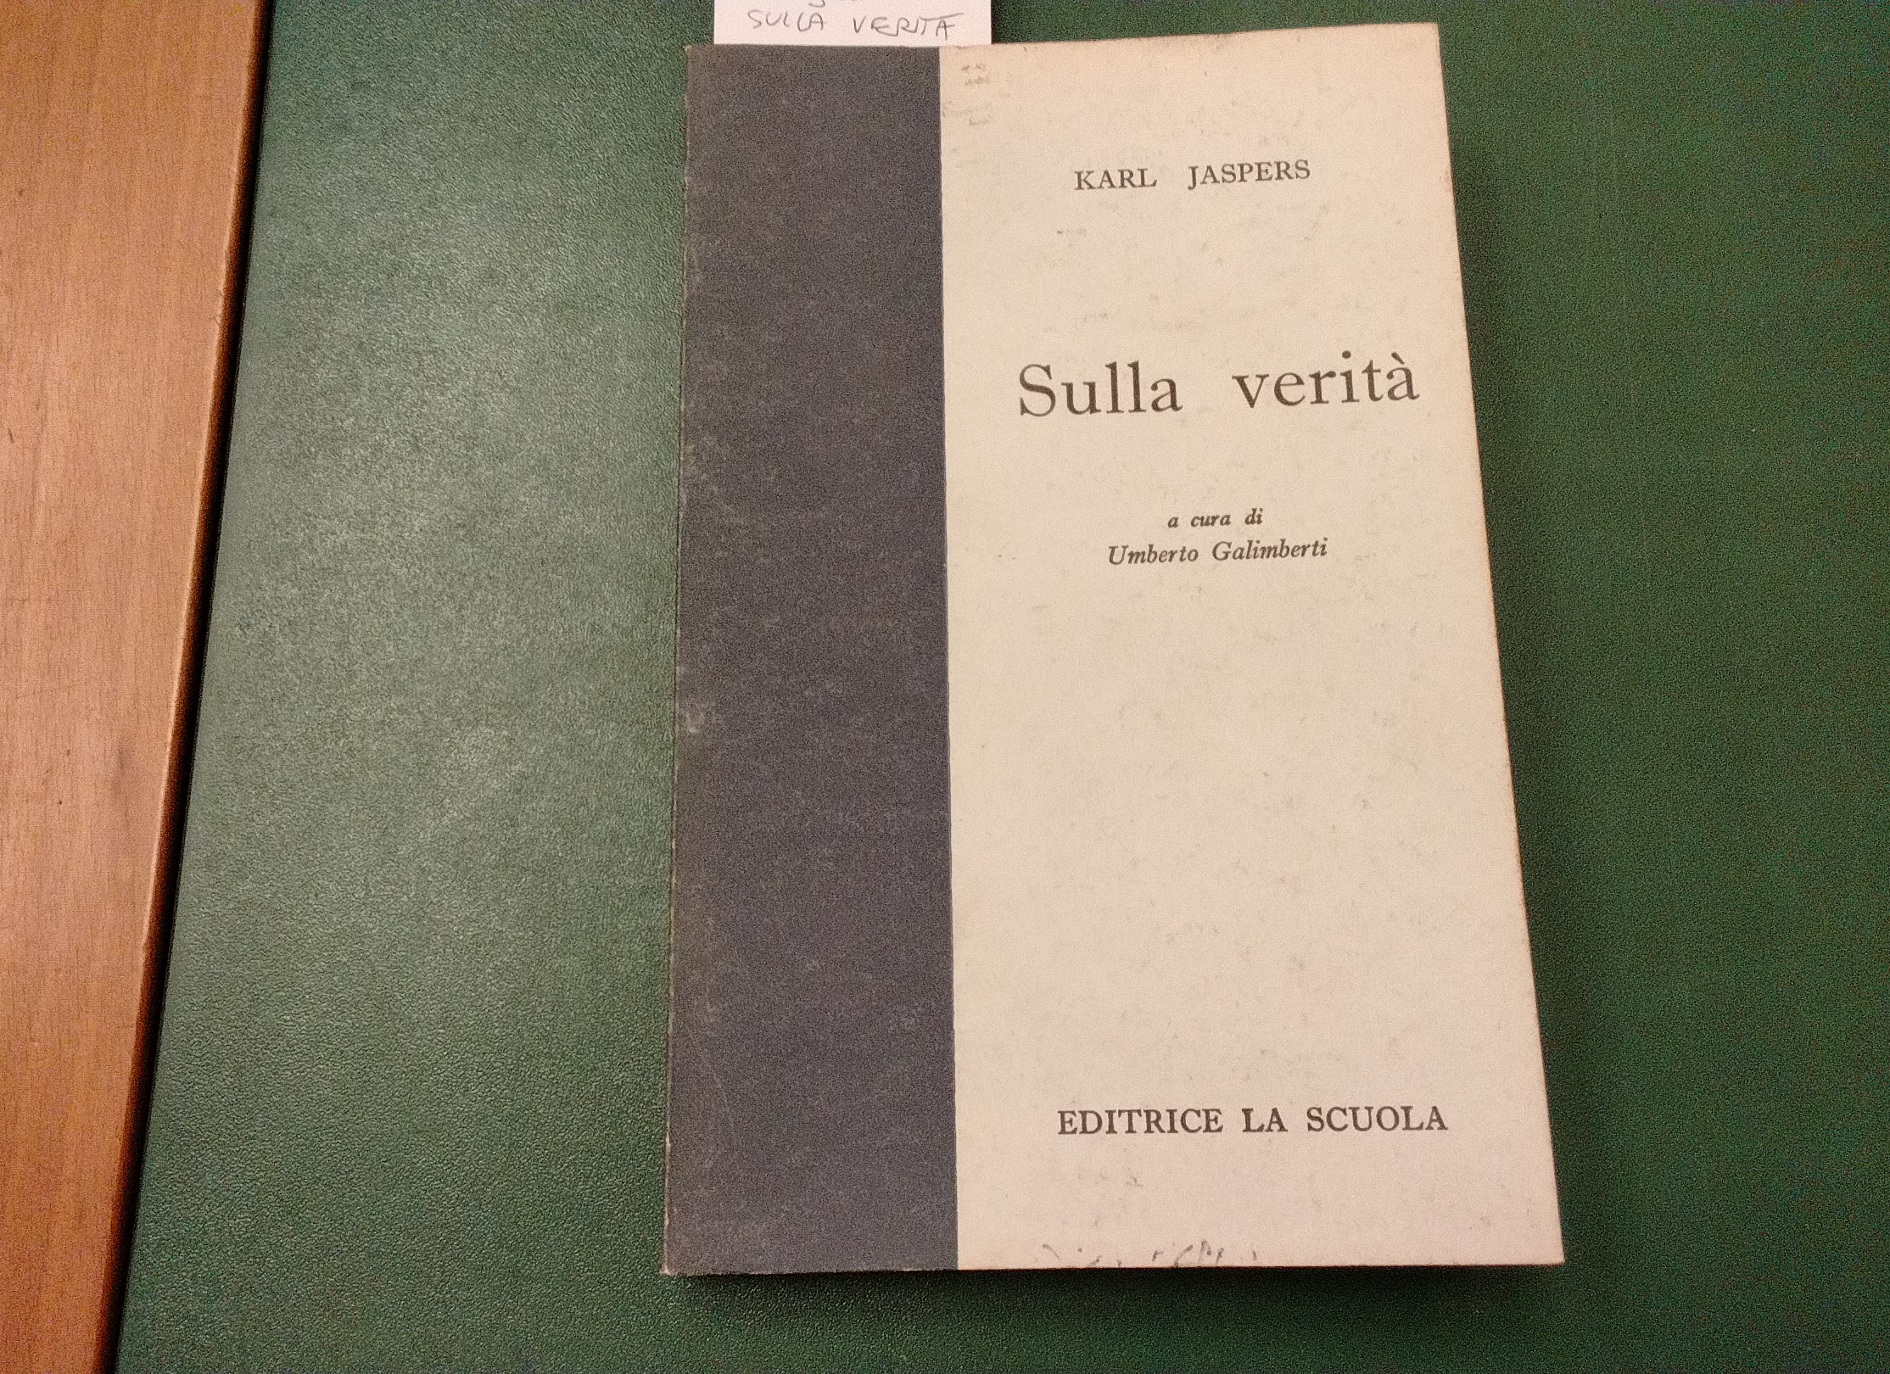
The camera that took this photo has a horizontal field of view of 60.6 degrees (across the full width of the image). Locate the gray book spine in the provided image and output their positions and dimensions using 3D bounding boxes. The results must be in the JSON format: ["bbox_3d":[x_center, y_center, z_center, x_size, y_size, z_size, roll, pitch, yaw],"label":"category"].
[{"bbox_3d":[-0.021,-0.011,0.269,0.044,0.014,0.204,-2,77,1],"label":"gray book spine"}]

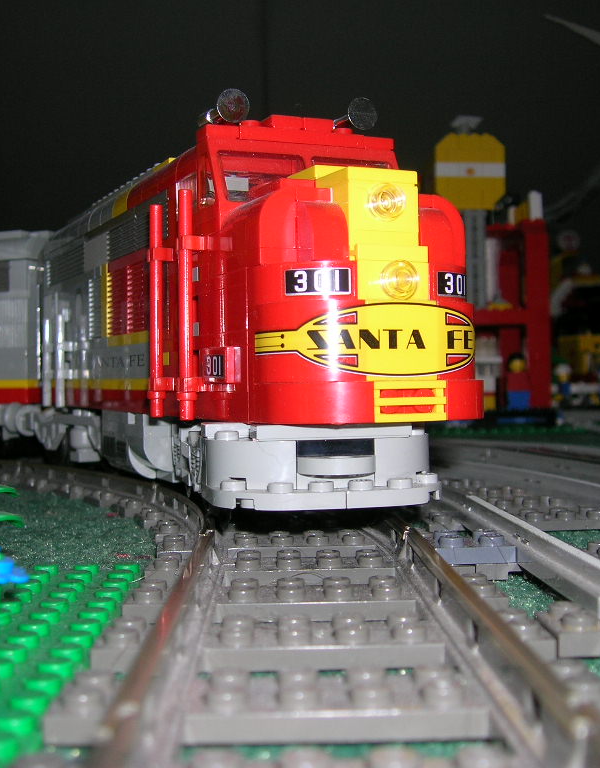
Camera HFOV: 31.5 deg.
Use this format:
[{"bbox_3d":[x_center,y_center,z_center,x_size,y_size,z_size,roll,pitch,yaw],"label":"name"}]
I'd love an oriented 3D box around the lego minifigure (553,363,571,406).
[{"bbox_3d":[0.218,0.004,0.885,0.013,0.042,0.022,-1,0,-30],"label":"lego minifigure"}]

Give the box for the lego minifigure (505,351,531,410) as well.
[{"bbox_3d":[0.161,-0.001,0.785,0.022,0.042,0.012,-1,0,-6],"label":"lego minifigure"}]

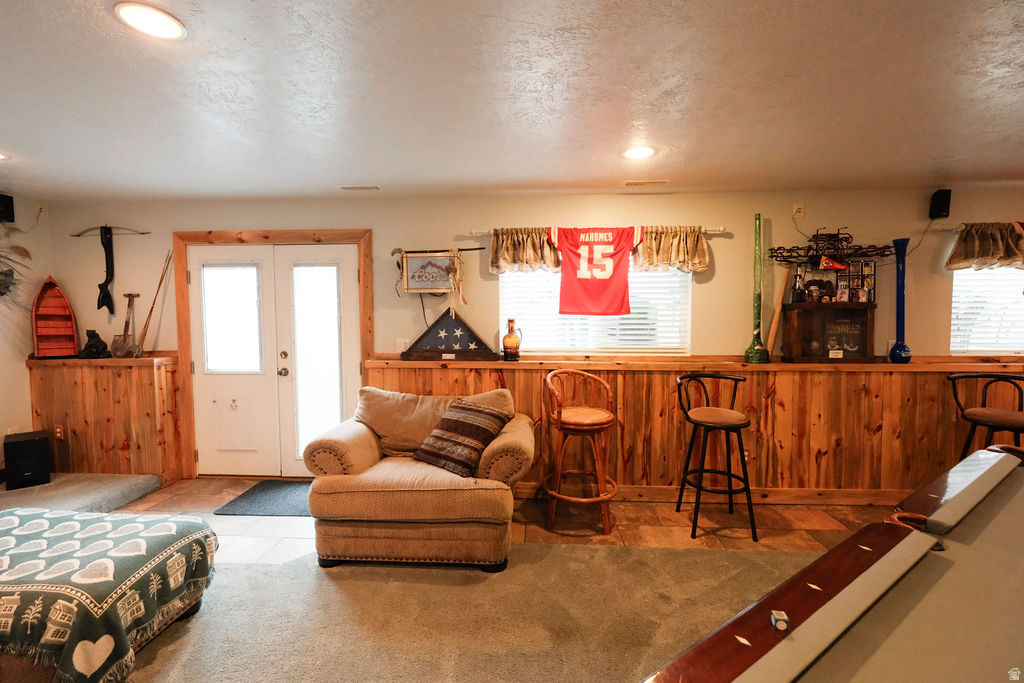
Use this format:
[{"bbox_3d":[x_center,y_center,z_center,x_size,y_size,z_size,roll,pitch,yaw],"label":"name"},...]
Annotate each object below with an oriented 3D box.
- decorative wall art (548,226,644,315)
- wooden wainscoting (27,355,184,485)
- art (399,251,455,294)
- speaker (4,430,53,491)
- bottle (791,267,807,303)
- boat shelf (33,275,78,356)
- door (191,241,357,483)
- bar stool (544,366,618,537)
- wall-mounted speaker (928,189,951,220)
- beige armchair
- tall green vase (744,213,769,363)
[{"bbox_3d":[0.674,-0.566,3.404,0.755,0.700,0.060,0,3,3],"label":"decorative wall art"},{"bbox_3d":[-3.447,0.671,3.643,1.110,1.095,0.270,0,3,3],"label":"wooden wainscoting"},{"bbox_3d":[-0.703,-0.586,3.599,0.447,0.354,0.060,0,3,3],"label":"art"},{"bbox_3d":[-3.837,0.934,3.387,0.310,0.370,0.230,3,4,43],"label":"speaker"},{"bbox_3d":[2.215,-0.441,3.299,0.092,0.285,0.090,0,3,3],"label":"bottle"},{"bbox_3d":[-3.866,-0.203,3.614,0.285,0.680,0.120,-2,0,-30],"label":"boat shelf"},{"bbox_3d":[-2.037,0.177,3.712,1.510,2.030,0.070,0,3,3],"label":"door"},{"bbox_3d":[0.476,0.740,2.975,0.510,1.050,0.520,-2,4,-30],"label":"bar stool"},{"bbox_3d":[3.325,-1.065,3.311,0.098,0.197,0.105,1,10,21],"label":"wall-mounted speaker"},{"bbox_3d":[-0.538,0.806,2.839,1.350,0.930,0.970,0,3,3],"label":"beige armchair"},{"bbox_3d":[1.914,-0.409,3.296,0.168,1.136,0.168,0,3,3],"label":"tall green vase"}]

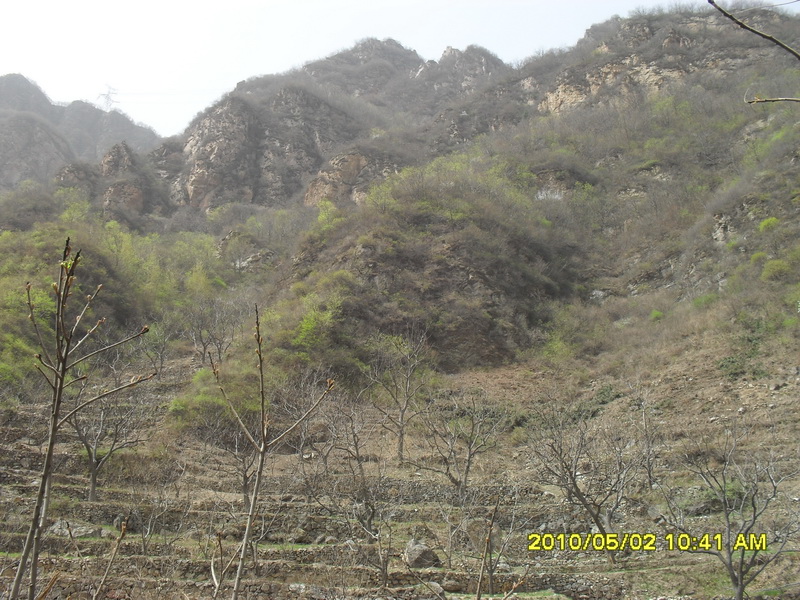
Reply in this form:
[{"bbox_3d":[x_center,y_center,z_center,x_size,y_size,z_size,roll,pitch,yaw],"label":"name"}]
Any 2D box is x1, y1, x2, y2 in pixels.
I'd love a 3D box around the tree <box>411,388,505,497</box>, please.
[{"bbox_3d":[2.843,7.047,40.000,4.510,5.230,4.150,0,-7,0],"label":"tree"}]

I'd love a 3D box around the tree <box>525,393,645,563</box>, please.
[{"bbox_3d":[7.147,6.764,31.000,4.310,6.460,3.970,0,-7,0],"label":"tree"}]

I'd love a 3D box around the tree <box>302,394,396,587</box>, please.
[{"bbox_3d":[-1.779,6.712,28.500,3.210,6.630,2.960,0,-7,0],"label":"tree"}]

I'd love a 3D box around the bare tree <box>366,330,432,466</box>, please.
[{"bbox_3d":[-0.083,5.424,45.000,3.670,7.310,3.380,0,-7,0],"label":"bare tree"}]

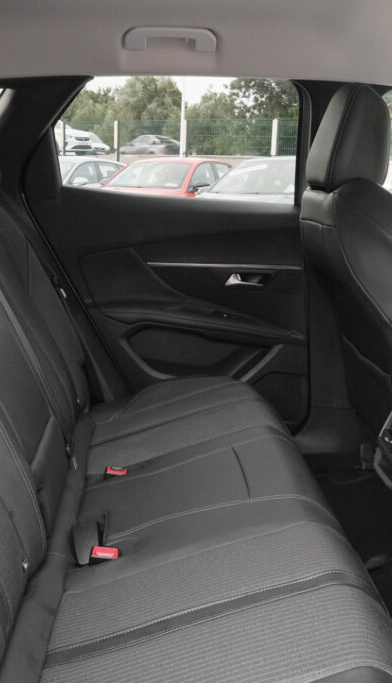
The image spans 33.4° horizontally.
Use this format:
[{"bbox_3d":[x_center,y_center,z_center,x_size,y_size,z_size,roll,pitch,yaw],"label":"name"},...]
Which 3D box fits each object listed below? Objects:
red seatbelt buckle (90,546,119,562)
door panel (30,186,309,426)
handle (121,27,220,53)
[{"bbox_3d":[-0.140,0.328,1.011,0.040,0.025,0.028,1,14,-4],"label":"red seatbelt buckle"},{"bbox_3d":[-0.068,-0.058,1.833,0.770,0.694,0.117,1,14,-4],"label":"door panel"},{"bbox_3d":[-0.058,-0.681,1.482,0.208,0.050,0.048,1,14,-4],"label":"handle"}]

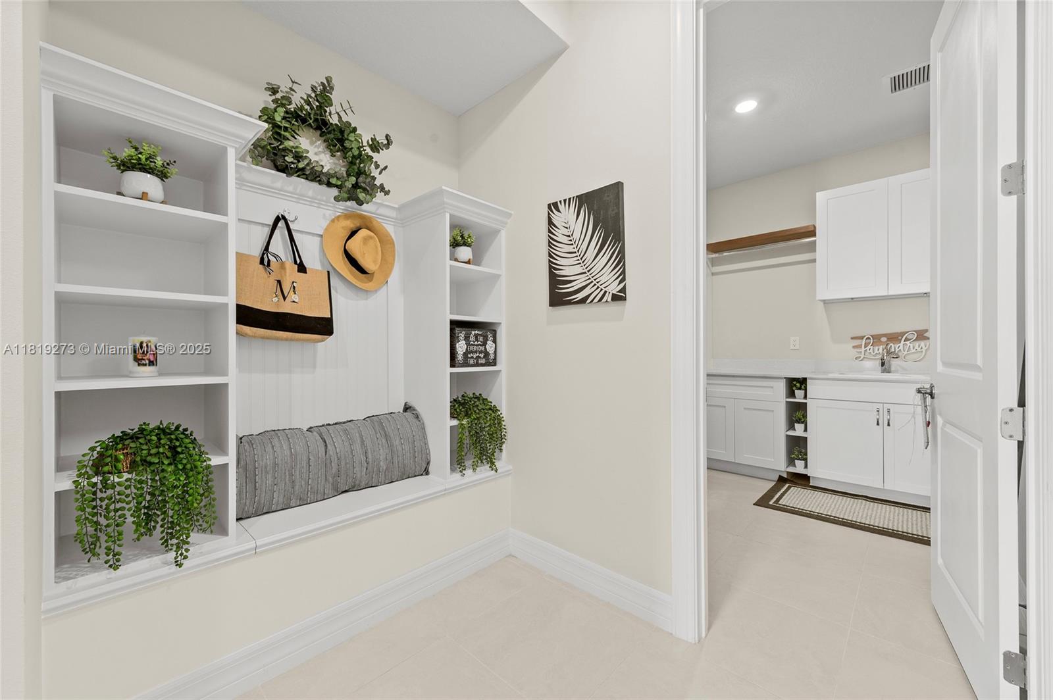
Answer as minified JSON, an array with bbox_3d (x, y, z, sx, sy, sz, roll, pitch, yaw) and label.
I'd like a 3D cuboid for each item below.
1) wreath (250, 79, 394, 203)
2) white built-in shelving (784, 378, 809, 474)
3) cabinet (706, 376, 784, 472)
[{"bbox_3d":[-0.900,-0.968,1.863,0.185,0.580,0.630,0,0,43],"label":"wreath"},{"bbox_3d":[2.370,0.608,3.504,0.163,0.766,0.600,0,0,43],"label":"white built-in shelving"},{"bbox_3d":[2.033,0.608,3.824,0.765,0.766,0.610,0,0,43],"label":"cabinet"}]

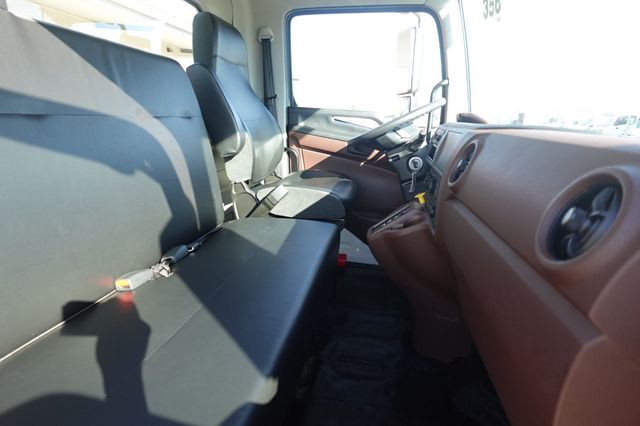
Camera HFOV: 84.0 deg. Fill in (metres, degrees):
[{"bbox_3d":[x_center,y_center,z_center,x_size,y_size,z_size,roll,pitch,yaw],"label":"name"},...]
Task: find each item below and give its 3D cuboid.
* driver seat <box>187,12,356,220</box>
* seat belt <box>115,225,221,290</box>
[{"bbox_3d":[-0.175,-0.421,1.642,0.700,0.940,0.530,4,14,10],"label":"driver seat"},{"bbox_3d":[-0.444,0.105,1.168,0.075,0.060,0.570,4,14,10],"label":"seat belt"}]

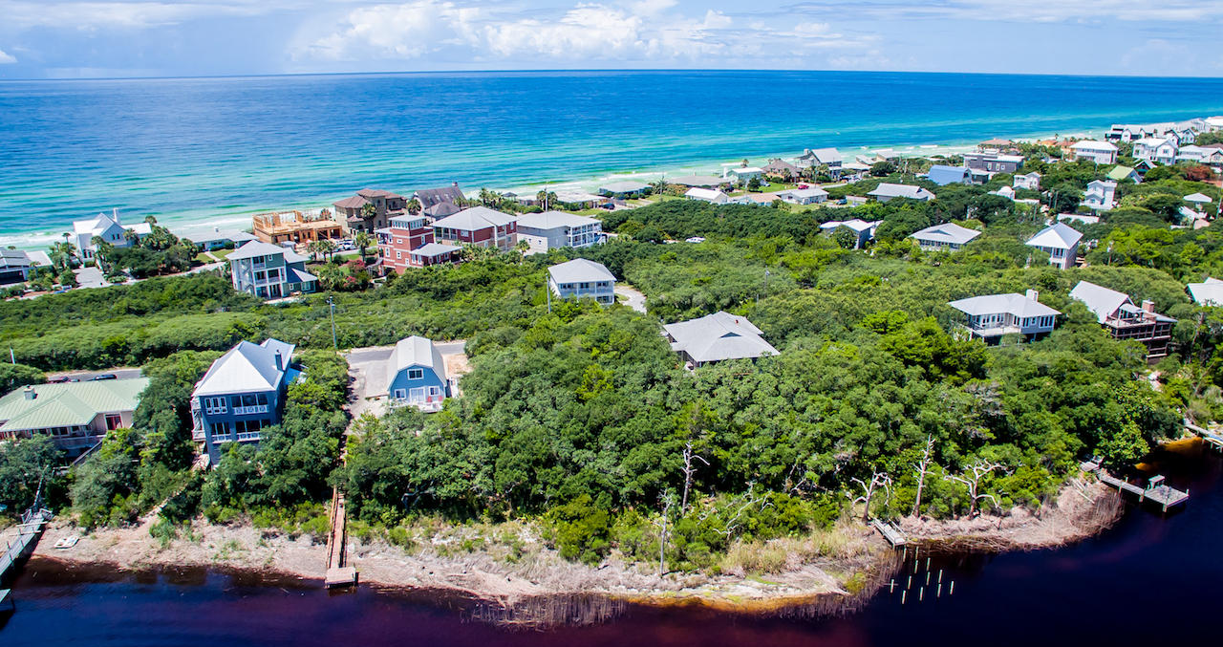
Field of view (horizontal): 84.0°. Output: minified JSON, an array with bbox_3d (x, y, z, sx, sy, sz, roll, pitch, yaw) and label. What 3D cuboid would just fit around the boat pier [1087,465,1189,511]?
[{"bbox_3d":[63.030,19.110,81.820,4.900,2.100,9.300,-13,24,-30],"label":"boat pier"}]

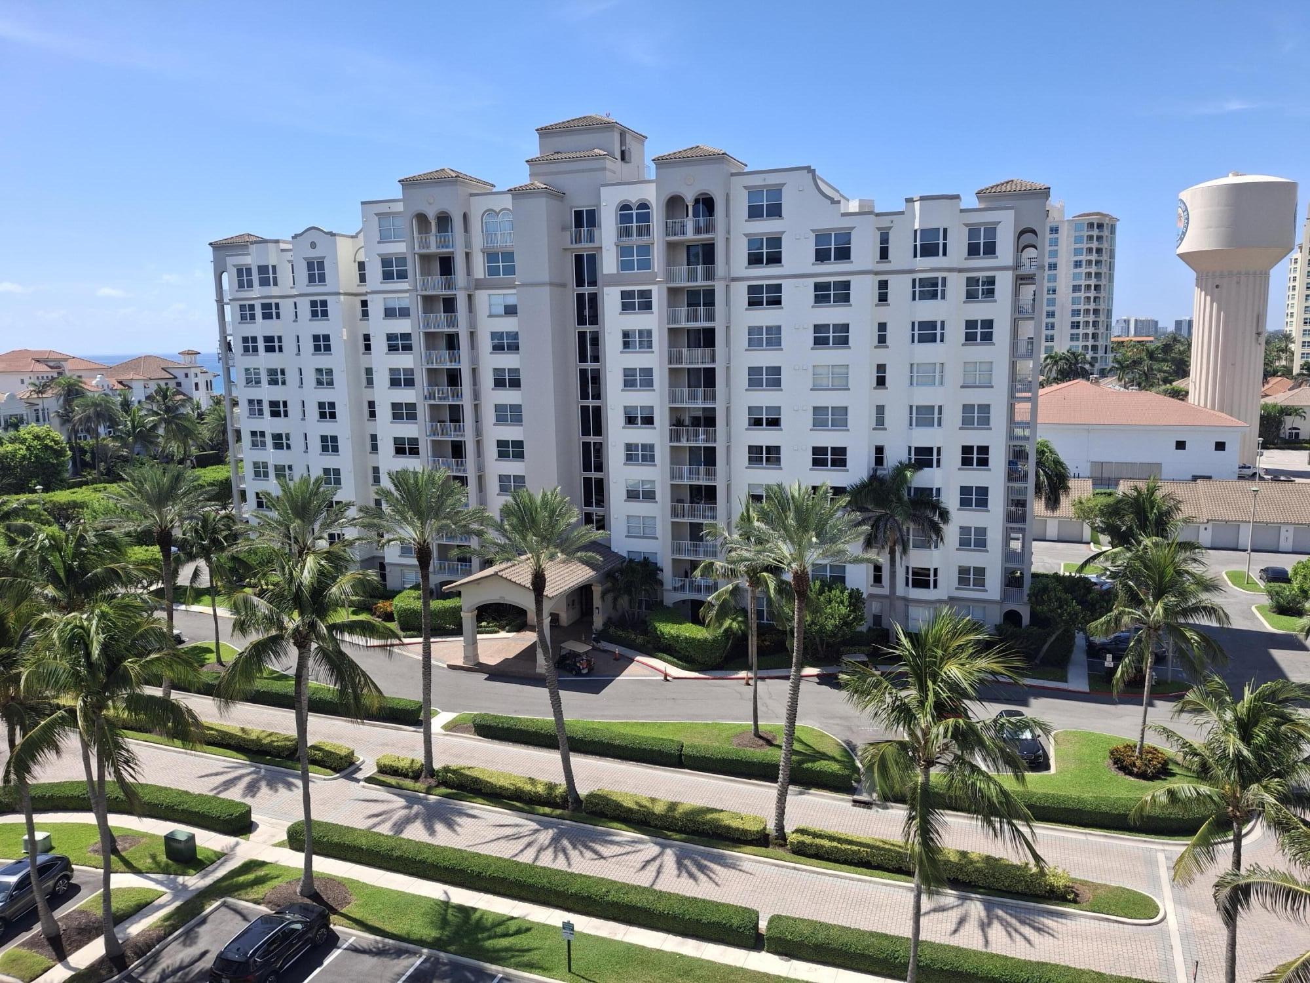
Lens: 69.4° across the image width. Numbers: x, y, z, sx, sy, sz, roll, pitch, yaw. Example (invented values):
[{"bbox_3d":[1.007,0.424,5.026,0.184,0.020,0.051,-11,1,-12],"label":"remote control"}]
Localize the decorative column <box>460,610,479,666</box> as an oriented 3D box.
[{"bbox_3d":[-12.991,10.152,66.442,0.900,3.750,0.900,2,10,20],"label":"decorative column"}]

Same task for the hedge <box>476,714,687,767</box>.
[{"bbox_3d":[-4.561,14.091,53.770,13.091,0.900,1.586,2,10,21],"label":"hedge"}]

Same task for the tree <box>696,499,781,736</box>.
[{"bbox_3d":[4.799,7.093,52.382,5.000,13.620,5.000,-1,9,0],"label":"tree"}]

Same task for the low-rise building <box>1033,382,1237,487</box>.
[{"bbox_3d":[70.624,-9.941,150.766,37.500,14.300,25.000,3,10,23],"label":"low-rise building"}]

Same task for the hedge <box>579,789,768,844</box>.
[{"bbox_3d":[0.835,14.306,41.891,8.454,0.800,1.150,3,10,23],"label":"hedge"}]

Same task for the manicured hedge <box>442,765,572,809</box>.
[{"bbox_3d":[-7.424,14.684,47.447,6.890,0.720,1.400,2,10,21],"label":"manicured hedge"}]

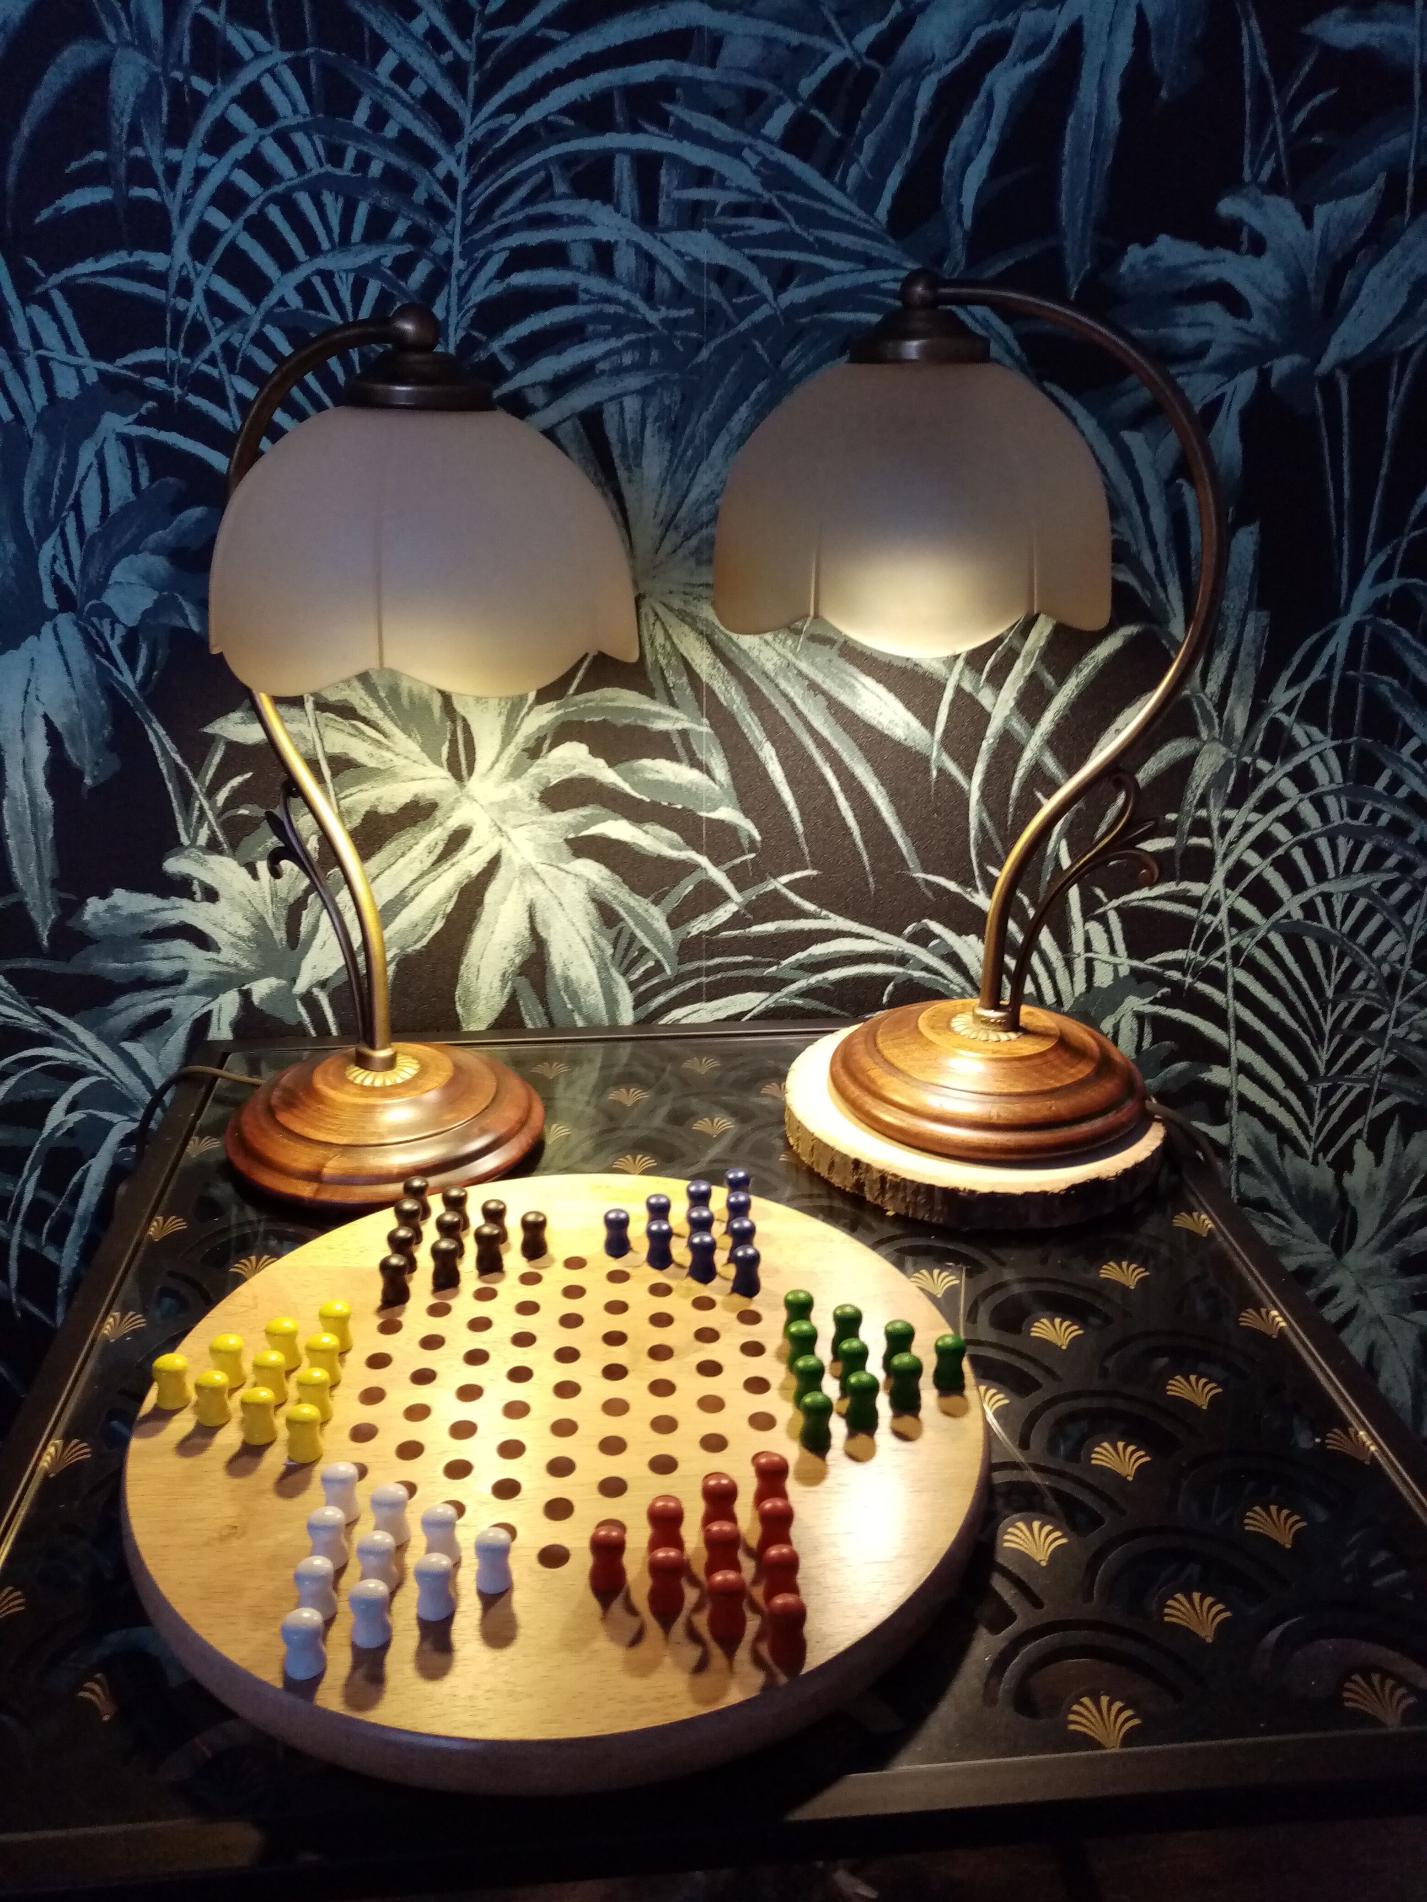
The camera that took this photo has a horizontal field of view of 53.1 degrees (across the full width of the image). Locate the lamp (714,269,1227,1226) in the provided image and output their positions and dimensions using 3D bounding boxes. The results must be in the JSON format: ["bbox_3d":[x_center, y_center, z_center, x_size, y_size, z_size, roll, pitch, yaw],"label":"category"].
[{"bbox_3d":[0.106,-0.094,0.635,0.219,0.380,0.178,10,23,23],"label":"lamp"}]

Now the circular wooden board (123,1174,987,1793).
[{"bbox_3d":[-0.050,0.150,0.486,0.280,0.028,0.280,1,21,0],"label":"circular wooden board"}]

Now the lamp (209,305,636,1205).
[{"bbox_3d":[-0.129,-0.073,0.602,0.213,0.361,0.170,15,25,33],"label":"lamp"}]

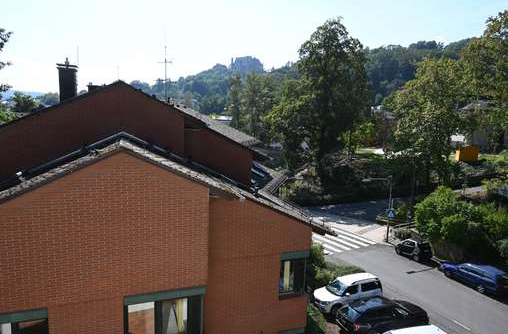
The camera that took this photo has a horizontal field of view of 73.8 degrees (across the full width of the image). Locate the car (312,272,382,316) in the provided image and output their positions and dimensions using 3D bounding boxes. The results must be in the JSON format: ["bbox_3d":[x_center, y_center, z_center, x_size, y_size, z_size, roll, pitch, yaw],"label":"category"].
[{"bbox_3d":[5.583,7.646,20.670,4.220,1.680,1.820,-1,9,-22],"label":"car"}]

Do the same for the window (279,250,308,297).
[{"bbox_3d":[1.281,3.475,11.100,1.124,1.534,0.180,-1,8,-21],"label":"window"}]

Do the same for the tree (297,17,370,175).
[{"bbox_3d":[10.557,-8.720,45.176,9.757,21.589,9.757,4,8,12],"label":"tree"}]

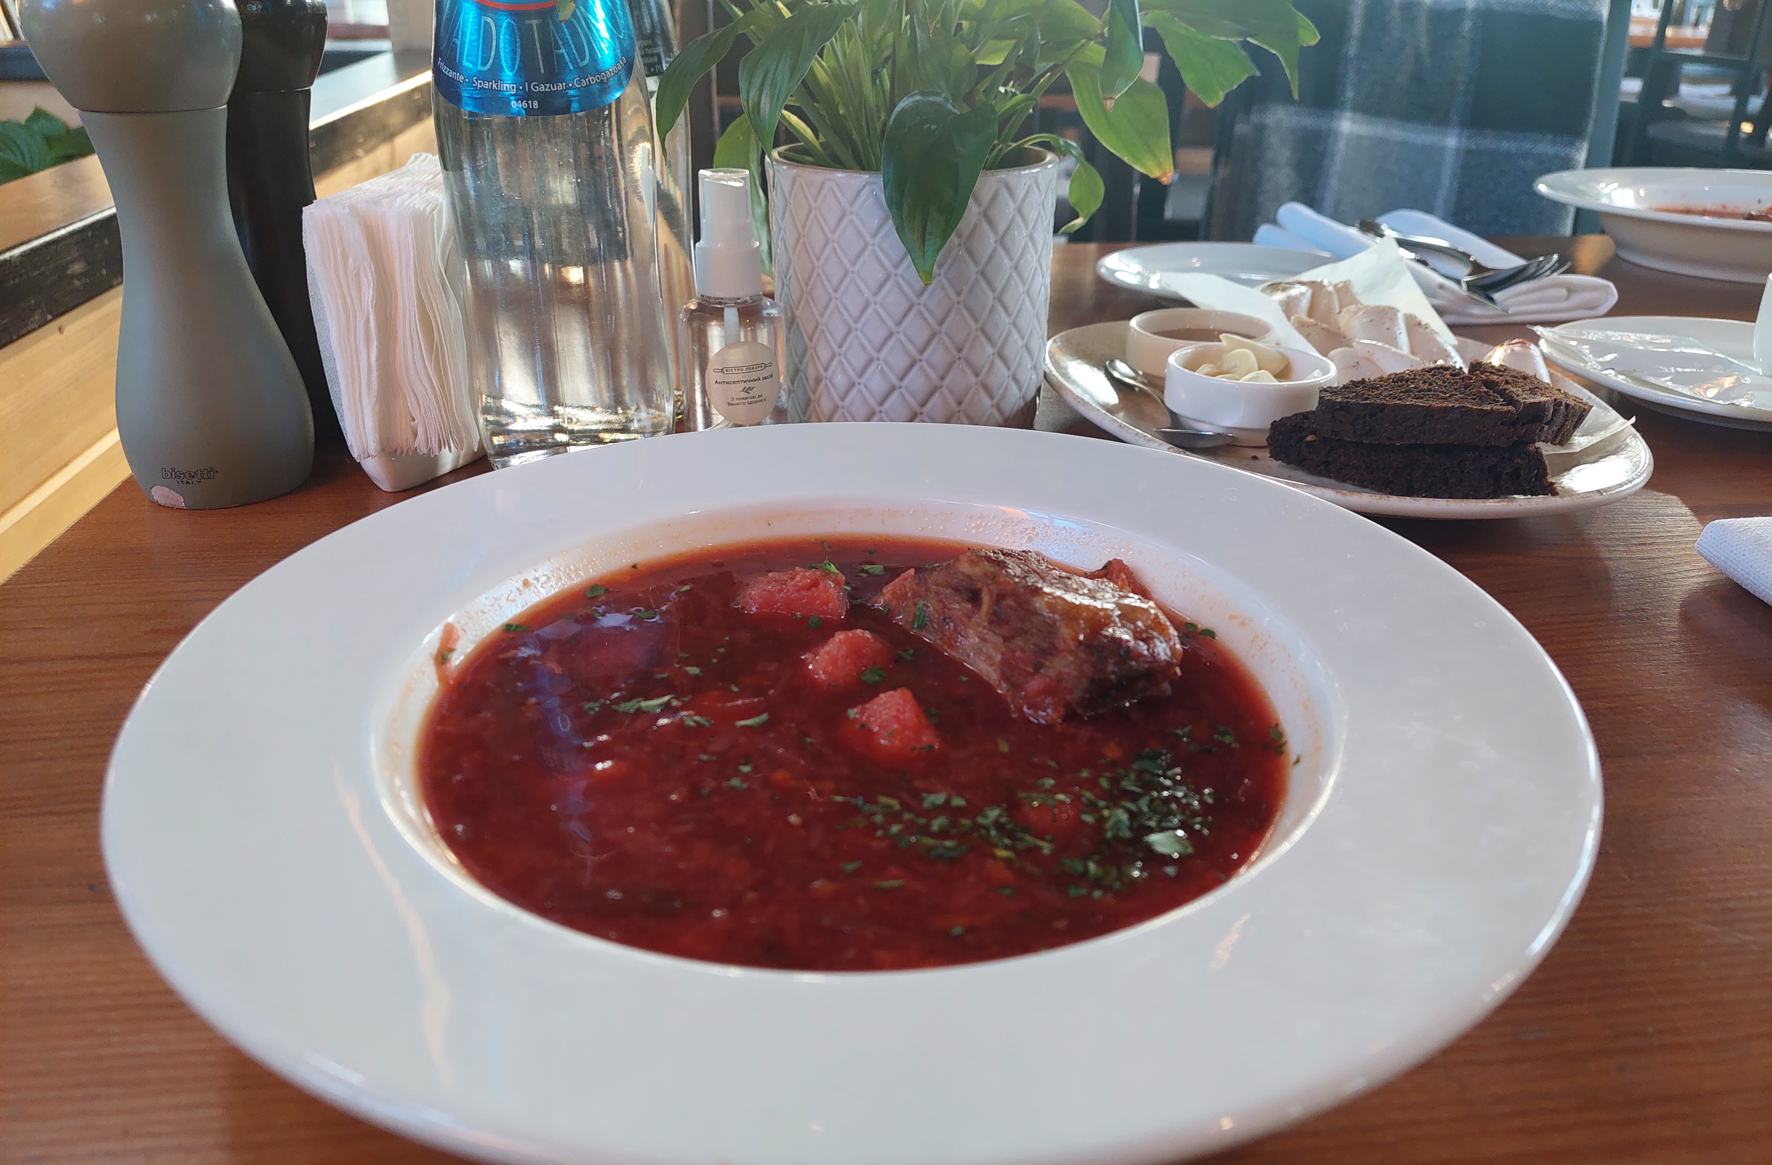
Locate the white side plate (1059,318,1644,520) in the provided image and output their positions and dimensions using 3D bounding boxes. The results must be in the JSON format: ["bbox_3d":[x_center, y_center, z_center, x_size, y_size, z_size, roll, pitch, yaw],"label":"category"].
[{"bbox_3d":[0.185,-0.076,0.524,0.228,0.025,0.260,-5,27,-12],"label":"white side plate"}]

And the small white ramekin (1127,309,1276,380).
[{"bbox_3d":[0.137,-0.098,0.540,0.064,0.030,0.064,0,26,0],"label":"small white ramekin"}]

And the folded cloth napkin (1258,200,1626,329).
[{"bbox_3d":[0.336,-0.205,0.778,0.115,0.035,0.205,-9,27,-18],"label":"folded cloth napkin"}]

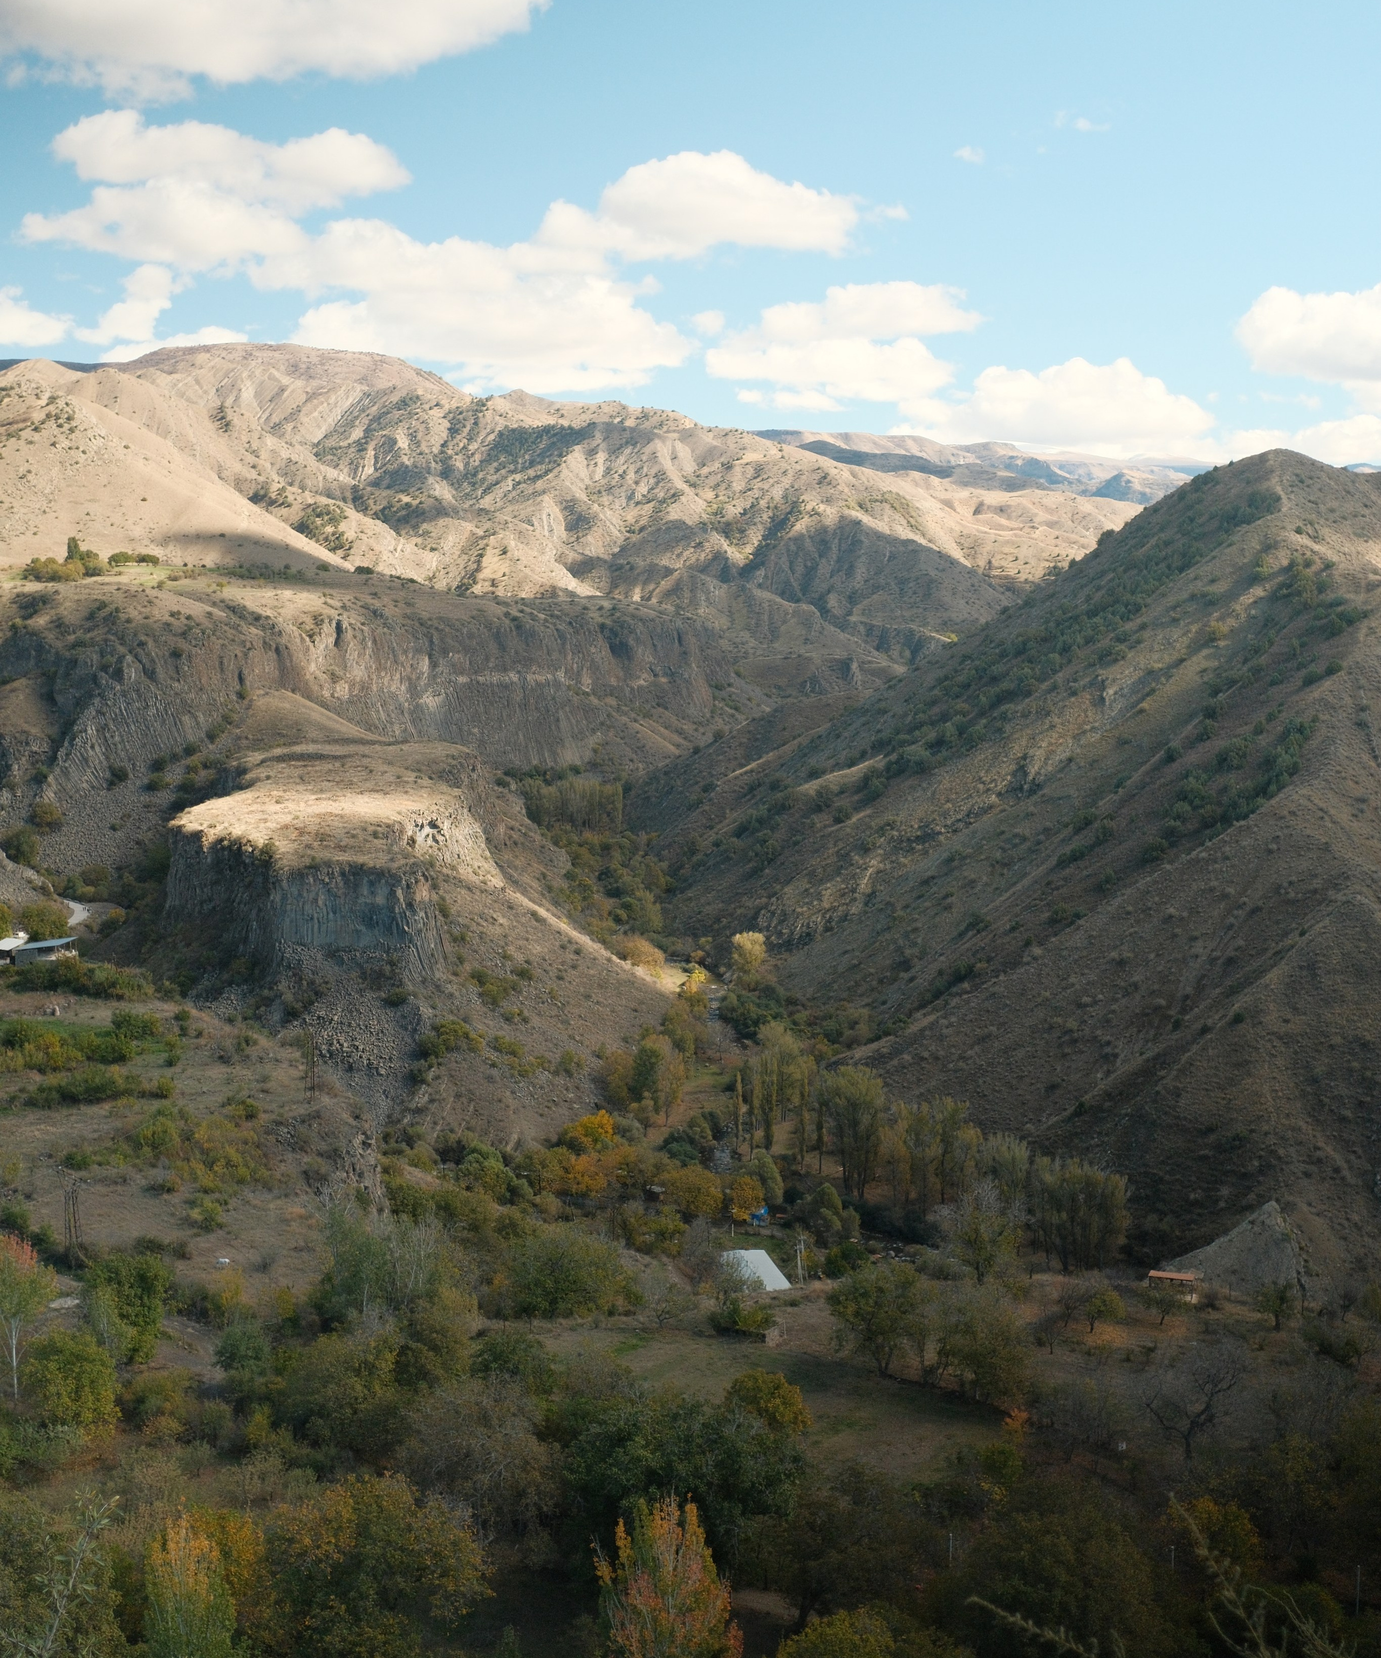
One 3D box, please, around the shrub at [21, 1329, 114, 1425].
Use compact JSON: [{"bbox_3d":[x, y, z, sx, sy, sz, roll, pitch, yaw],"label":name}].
[{"bbox_3d":[-55.120,48.880,178.560,8.330,9.150,7.910,-2,7,-17],"label":"shrub"}]

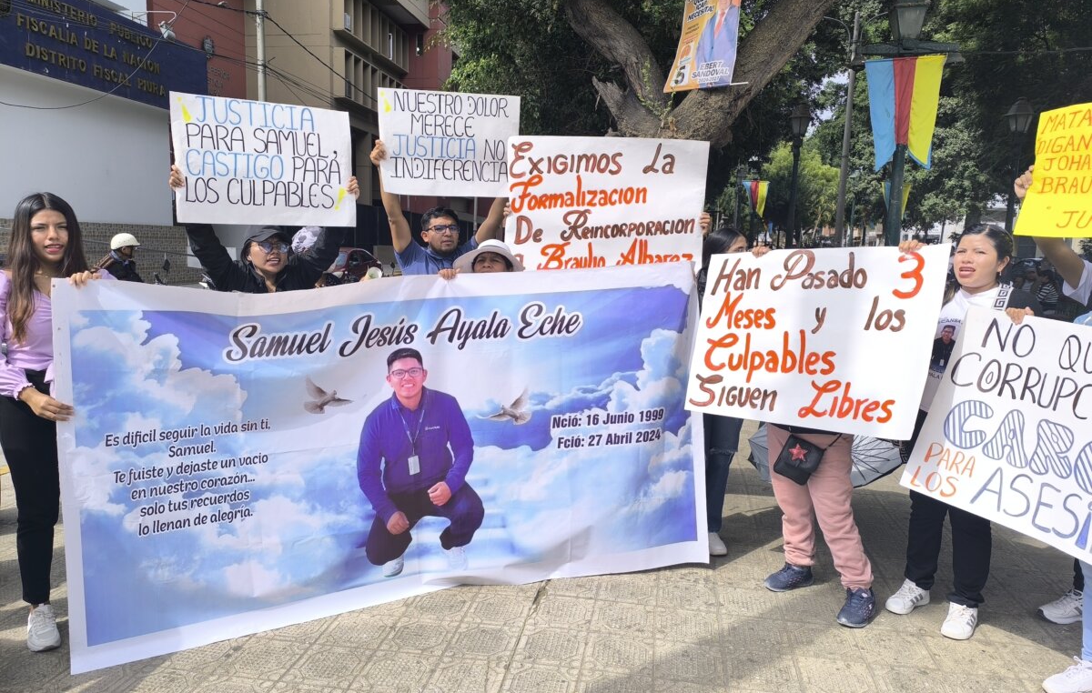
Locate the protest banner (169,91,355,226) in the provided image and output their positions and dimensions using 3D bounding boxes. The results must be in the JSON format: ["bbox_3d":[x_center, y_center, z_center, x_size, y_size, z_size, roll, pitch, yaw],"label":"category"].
[{"bbox_3d":[-1.082,-0.713,2.828,0.660,0.485,0.030,-3,0,-30],"label":"protest banner"}]

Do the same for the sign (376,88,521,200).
[{"bbox_3d":[-0.458,-0.958,3.465,0.650,0.490,0.030,1,28,-4],"label":"sign"}]

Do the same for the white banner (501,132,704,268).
[{"bbox_3d":[0.269,-0.618,3.345,0.915,0.660,0.030,1,9,-2],"label":"white banner"}]

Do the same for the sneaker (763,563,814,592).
[{"bbox_3d":[1.062,0.998,3.160,0.245,0.098,0.095,-3,9,-23],"label":"sneaker"}]

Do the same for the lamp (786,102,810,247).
[{"bbox_3d":[4.843,-2.628,14.299,0.450,4.220,0.450,2,8,9],"label":"lamp"}]

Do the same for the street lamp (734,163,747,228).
[{"bbox_3d":[4.663,-2.548,17.832,0.450,3.740,0.450,2,7,0],"label":"street lamp"}]

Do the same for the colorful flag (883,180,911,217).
[{"bbox_3d":[8.365,-3.483,17.300,0.720,0.930,0.100,2,7,0],"label":"colorful flag"}]

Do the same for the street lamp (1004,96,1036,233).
[{"bbox_3d":[6.289,-1.518,9.845,0.450,3.770,0.450,2,7,0],"label":"street lamp"}]

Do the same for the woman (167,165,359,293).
[{"bbox_3d":[-1.145,0.150,3.066,0.720,1.740,0.500,-2,8,-28],"label":"woman"}]

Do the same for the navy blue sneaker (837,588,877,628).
[{"bbox_3d":[1.247,1.033,2.895,0.095,0.098,0.245,7,10,36],"label":"navy blue sneaker"}]

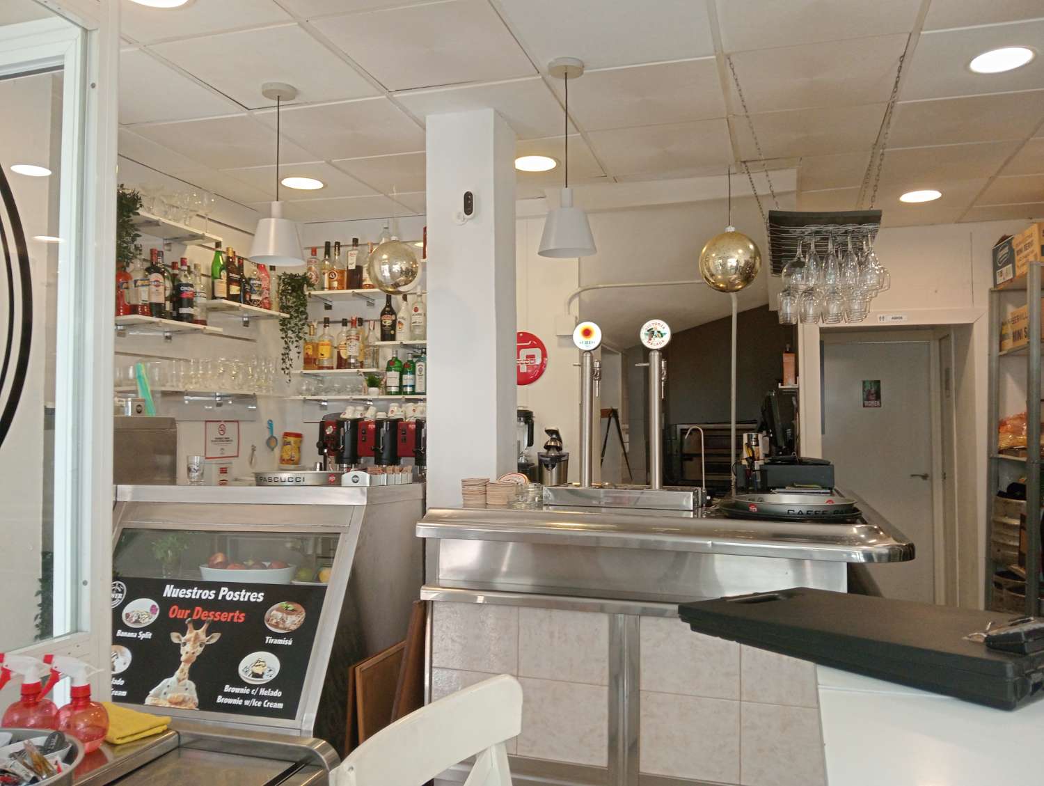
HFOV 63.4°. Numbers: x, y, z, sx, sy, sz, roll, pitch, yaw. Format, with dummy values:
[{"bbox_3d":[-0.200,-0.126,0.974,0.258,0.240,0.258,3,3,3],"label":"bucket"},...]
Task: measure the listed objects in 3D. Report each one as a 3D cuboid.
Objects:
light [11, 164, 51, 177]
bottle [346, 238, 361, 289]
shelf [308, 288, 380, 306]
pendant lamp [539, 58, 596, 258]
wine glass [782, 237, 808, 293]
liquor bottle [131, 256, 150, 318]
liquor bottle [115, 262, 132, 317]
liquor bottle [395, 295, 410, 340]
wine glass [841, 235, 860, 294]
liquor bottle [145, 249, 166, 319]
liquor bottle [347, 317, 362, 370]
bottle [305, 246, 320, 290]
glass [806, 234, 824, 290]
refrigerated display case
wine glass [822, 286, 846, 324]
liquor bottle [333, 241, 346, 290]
[{"bbox_3d":[-2.448,-1.109,4.216,0.190,0.020,0.190,-1,-2,17],"label":"light"},{"bbox_3d":[-0.954,-0.738,4.835,0.077,0.300,0.073,-1,-2,17],"label":"bottle"},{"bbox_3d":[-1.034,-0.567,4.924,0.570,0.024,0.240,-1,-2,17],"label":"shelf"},{"bbox_3d":[0.151,-0.794,2.864,0.197,0.645,0.197,0,-2,0],"label":"pendant lamp"},{"bbox_3d":[0.974,-0.454,2.965,0.112,0.203,0.112,-1,-2,17],"label":"wine glass"},{"bbox_3d":[-1.697,-0.473,3.752,0.087,0.275,0.087,2,-3,-33],"label":"liquor bottle"},{"bbox_3d":[-1.745,-0.466,3.694,0.090,0.280,0.090,-1,-2,17],"label":"liquor bottle"},{"bbox_3d":[-0.670,-0.420,4.793,0.080,0.280,0.080,0,-2,0],"label":"liquor bottle"},{"bbox_3d":[1.103,-0.448,2.840,0.064,0.222,0.064,-1,-2,21],"label":"wine glass"},{"bbox_3d":[-1.638,-0.485,3.772,0.086,0.309,0.086,1,-2,-24],"label":"liquor bottle"},{"bbox_3d":[-0.968,-0.277,4.858,0.078,0.300,0.078,0,-2,-3],"label":"liquor bottle"},{"bbox_3d":[-1.219,-0.713,4.964,0.078,0.270,0.066,0,-2,12],"label":"bottle"},{"bbox_3d":[0.989,-0.451,2.851,0.065,0.204,0.065,-1,-2,17],"label":"glass"},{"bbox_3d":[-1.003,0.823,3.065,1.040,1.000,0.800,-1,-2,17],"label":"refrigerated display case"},{"bbox_3d":[1.315,-0.388,3.569,0.090,0.190,0.090,-1,-2,17],"label":"wine glass"},{"bbox_3d":[-1.077,-0.729,4.922,0.080,0.301,0.076,-1,-2,17],"label":"liquor bottle"}]

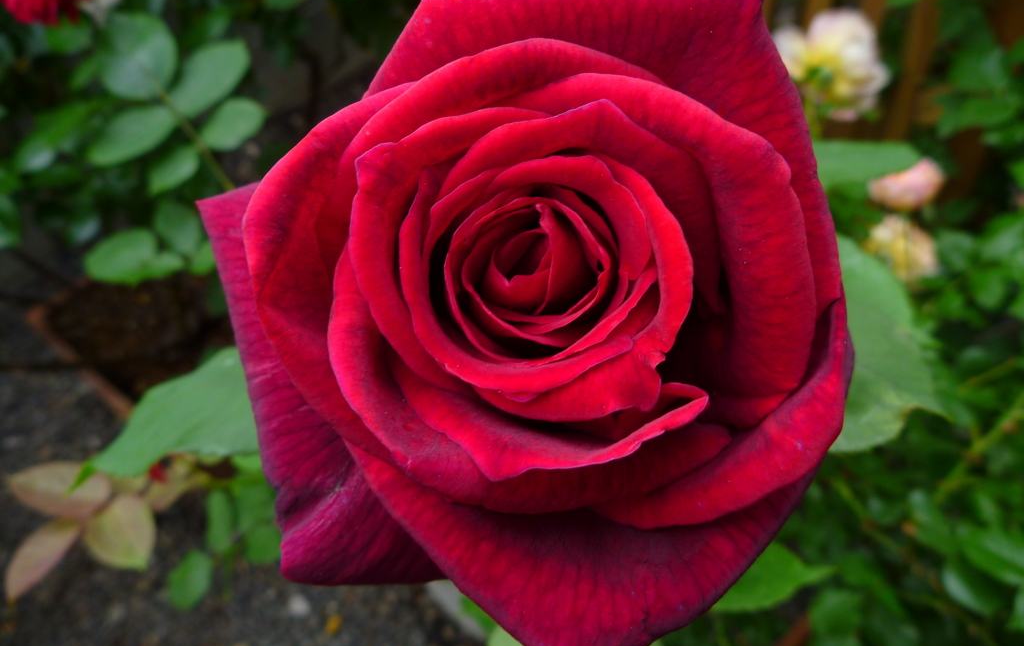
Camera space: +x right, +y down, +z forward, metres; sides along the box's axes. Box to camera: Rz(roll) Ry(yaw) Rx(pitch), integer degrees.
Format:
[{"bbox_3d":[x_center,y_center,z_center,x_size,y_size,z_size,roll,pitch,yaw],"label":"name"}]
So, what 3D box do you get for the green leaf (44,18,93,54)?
[{"bbox_3d":[-0.321,-0.208,0.600,0.038,0.010,0.037,7,53,5],"label":"green leaf"}]

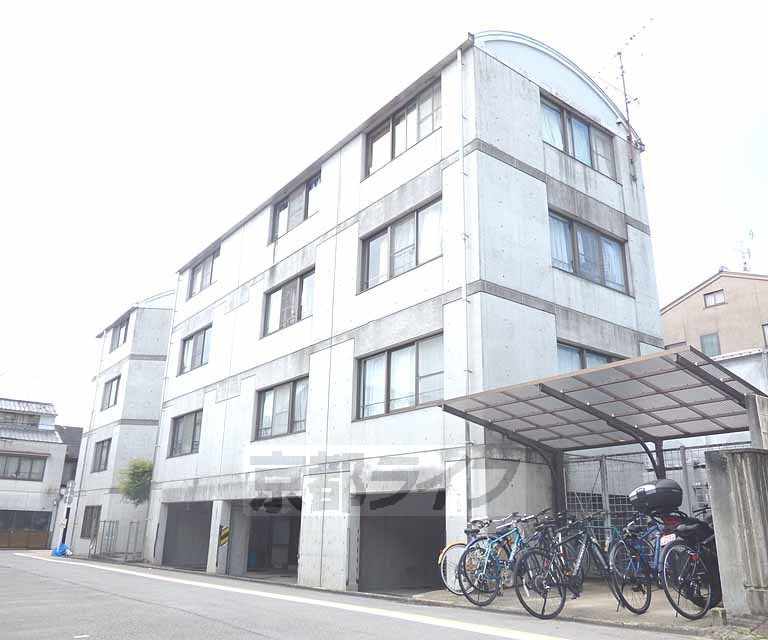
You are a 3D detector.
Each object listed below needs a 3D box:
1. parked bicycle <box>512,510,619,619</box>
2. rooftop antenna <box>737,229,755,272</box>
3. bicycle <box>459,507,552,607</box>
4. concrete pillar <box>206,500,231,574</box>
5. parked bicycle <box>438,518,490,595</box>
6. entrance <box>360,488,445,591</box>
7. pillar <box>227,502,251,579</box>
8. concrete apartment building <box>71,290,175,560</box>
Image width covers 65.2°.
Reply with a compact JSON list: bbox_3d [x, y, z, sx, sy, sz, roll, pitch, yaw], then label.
[{"bbox_3d":[2.075,2.703,6.660,1.680,1.040,0.600,16,-24,-36],"label":"parked bicycle"},{"bbox_3d":[13.839,-2.490,22.968,0.650,1.800,0.750,7,-19,-17],"label":"rooftop antenna"},{"bbox_3d":[1.596,3.180,7.925,1.670,1.030,0.580,18,-25,-39],"label":"bicycle"},{"bbox_3d":[-4.381,5.792,16.035,0.283,1.808,0.566,15,-23,-36],"label":"concrete pillar"},{"bbox_3d":[1.426,3.313,8.520,1.720,1.020,0.570,17,-24,-39],"label":"parked bicycle"},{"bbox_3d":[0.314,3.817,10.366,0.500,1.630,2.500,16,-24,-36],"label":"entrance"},{"bbox_3d":[-4.011,5.903,16.268,0.566,1.798,0.505,15,-23,-36],"label":"pillar"},{"bbox_3d":[-10.814,5.198,29.428,5.757,11.595,6.666,15,-23,-36],"label":"concrete apartment building"}]

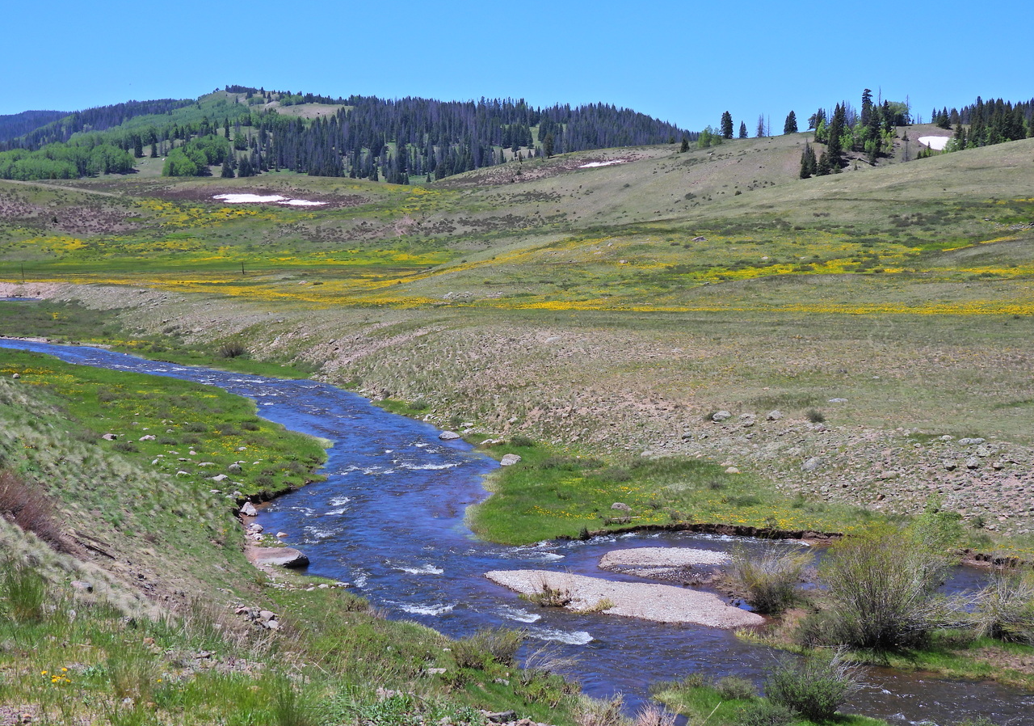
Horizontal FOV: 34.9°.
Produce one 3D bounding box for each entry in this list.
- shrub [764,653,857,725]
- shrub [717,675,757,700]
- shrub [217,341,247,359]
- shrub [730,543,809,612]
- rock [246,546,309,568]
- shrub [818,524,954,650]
[{"bbox_3d":[5.827,6.452,32.600,1.800,1.330,1.600,0,4,0],"label":"shrub"},{"bbox_3d":[4.566,6.752,34.200,0.830,0.470,0.720,0,4,0],"label":"shrub"},{"bbox_3d":[-23.399,-1.095,135.000,2.500,1.400,2.100,0,4,0],"label":"shrub"},{"bbox_3d":[6.742,5.735,43.600,2.000,1.750,1.750,0,4,0],"label":"shrub"},{"bbox_3d":[-7.290,5.913,50.000,1.900,0.470,1.350,0,4,0],"label":"rock"},{"bbox_3d":[9.024,5.466,40.200,3.250,2.950,2.900,0,4,0],"label":"shrub"}]

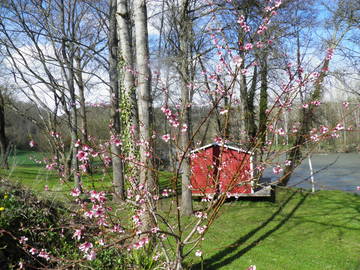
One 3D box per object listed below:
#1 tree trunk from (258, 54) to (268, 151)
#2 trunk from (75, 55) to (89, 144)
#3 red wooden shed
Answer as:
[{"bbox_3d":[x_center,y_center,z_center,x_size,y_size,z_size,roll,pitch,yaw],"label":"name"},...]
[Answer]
[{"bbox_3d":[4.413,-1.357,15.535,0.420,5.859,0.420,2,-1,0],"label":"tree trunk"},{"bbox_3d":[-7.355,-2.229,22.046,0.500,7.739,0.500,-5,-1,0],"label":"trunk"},{"bbox_3d":[1.902,1.417,13.207,2.900,2.150,2.500,-1,-1,15],"label":"red wooden shed"}]

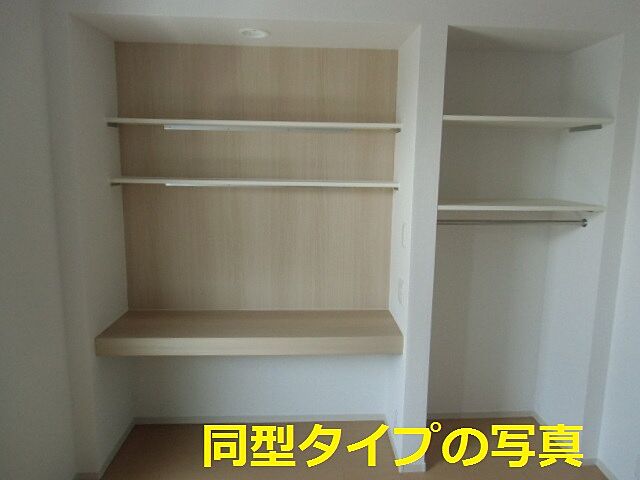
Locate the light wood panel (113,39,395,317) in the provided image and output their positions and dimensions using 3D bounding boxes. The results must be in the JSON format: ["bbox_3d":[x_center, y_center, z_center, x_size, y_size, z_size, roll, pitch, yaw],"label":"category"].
[{"bbox_3d":[-0.337,-0.309,2.483,1.503,1.454,0.030,0,9,-2],"label":"light wood panel"}]

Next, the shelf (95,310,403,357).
[{"bbox_3d":[-0.339,0.490,2.384,1.503,0.091,0.418,0,9,-2],"label":"shelf"}]

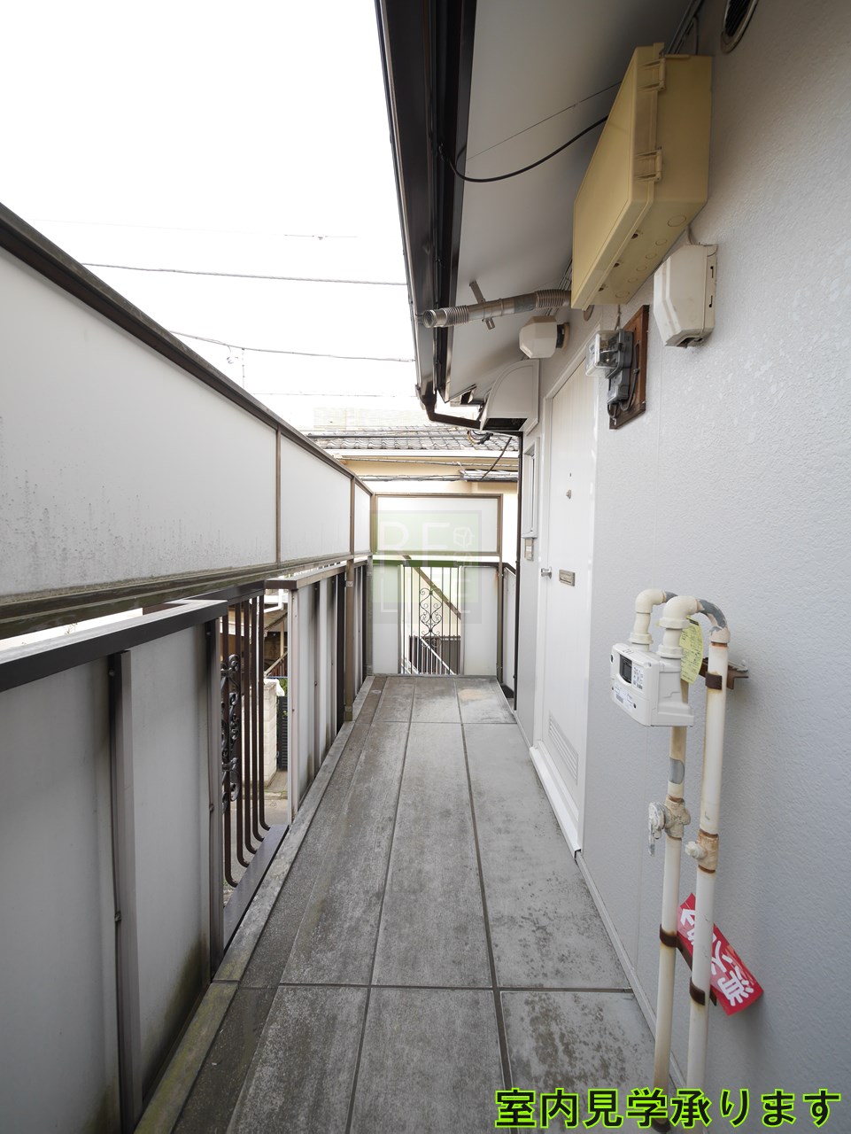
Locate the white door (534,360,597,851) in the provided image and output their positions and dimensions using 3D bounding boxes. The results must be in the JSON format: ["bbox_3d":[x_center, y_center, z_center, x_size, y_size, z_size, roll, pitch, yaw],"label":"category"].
[{"bbox_3d":[0.629,0.115,2.117,0.074,1.958,0.877,1,4,2],"label":"white door"}]

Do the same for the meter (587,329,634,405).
[{"bbox_3d":[0.530,-0.566,1.338,0.101,0.190,0.123,1,4,2],"label":"meter"}]

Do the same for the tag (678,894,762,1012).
[{"bbox_3d":[0.532,0.721,0.874,0.080,0.008,0.220,-42,1,4],"label":"tag"}]

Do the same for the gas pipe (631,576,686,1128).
[{"bbox_3d":[0.465,0.614,0.949,0.124,1.145,0.047,1,3,2],"label":"gas pipe"}]

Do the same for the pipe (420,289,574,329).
[{"bbox_3d":[0.284,-0.951,1.685,0.597,0.072,0.065,-6,3,1],"label":"pipe"}]

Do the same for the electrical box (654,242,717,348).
[{"bbox_3d":[0.544,-0.570,0.972,0.095,0.174,0.083,1,4,2],"label":"electrical box"}]

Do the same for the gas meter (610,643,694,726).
[{"bbox_3d":[0.421,0.205,0.855,0.080,0.130,0.178,1,4,2],"label":"gas meter"}]

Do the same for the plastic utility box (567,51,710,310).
[{"bbox_3d":[0.520,-0.933,1.169,0.161,0.300,0.422,1,4,2],"label":"plastic utility box"}]

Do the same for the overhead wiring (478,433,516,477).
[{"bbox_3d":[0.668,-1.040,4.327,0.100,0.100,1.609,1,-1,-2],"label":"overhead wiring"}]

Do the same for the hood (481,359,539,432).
[{"bbox_3d":[0.503,-1.010,2.758,0.299,0.342,0.346,1,4,2],"label":"hood"}]

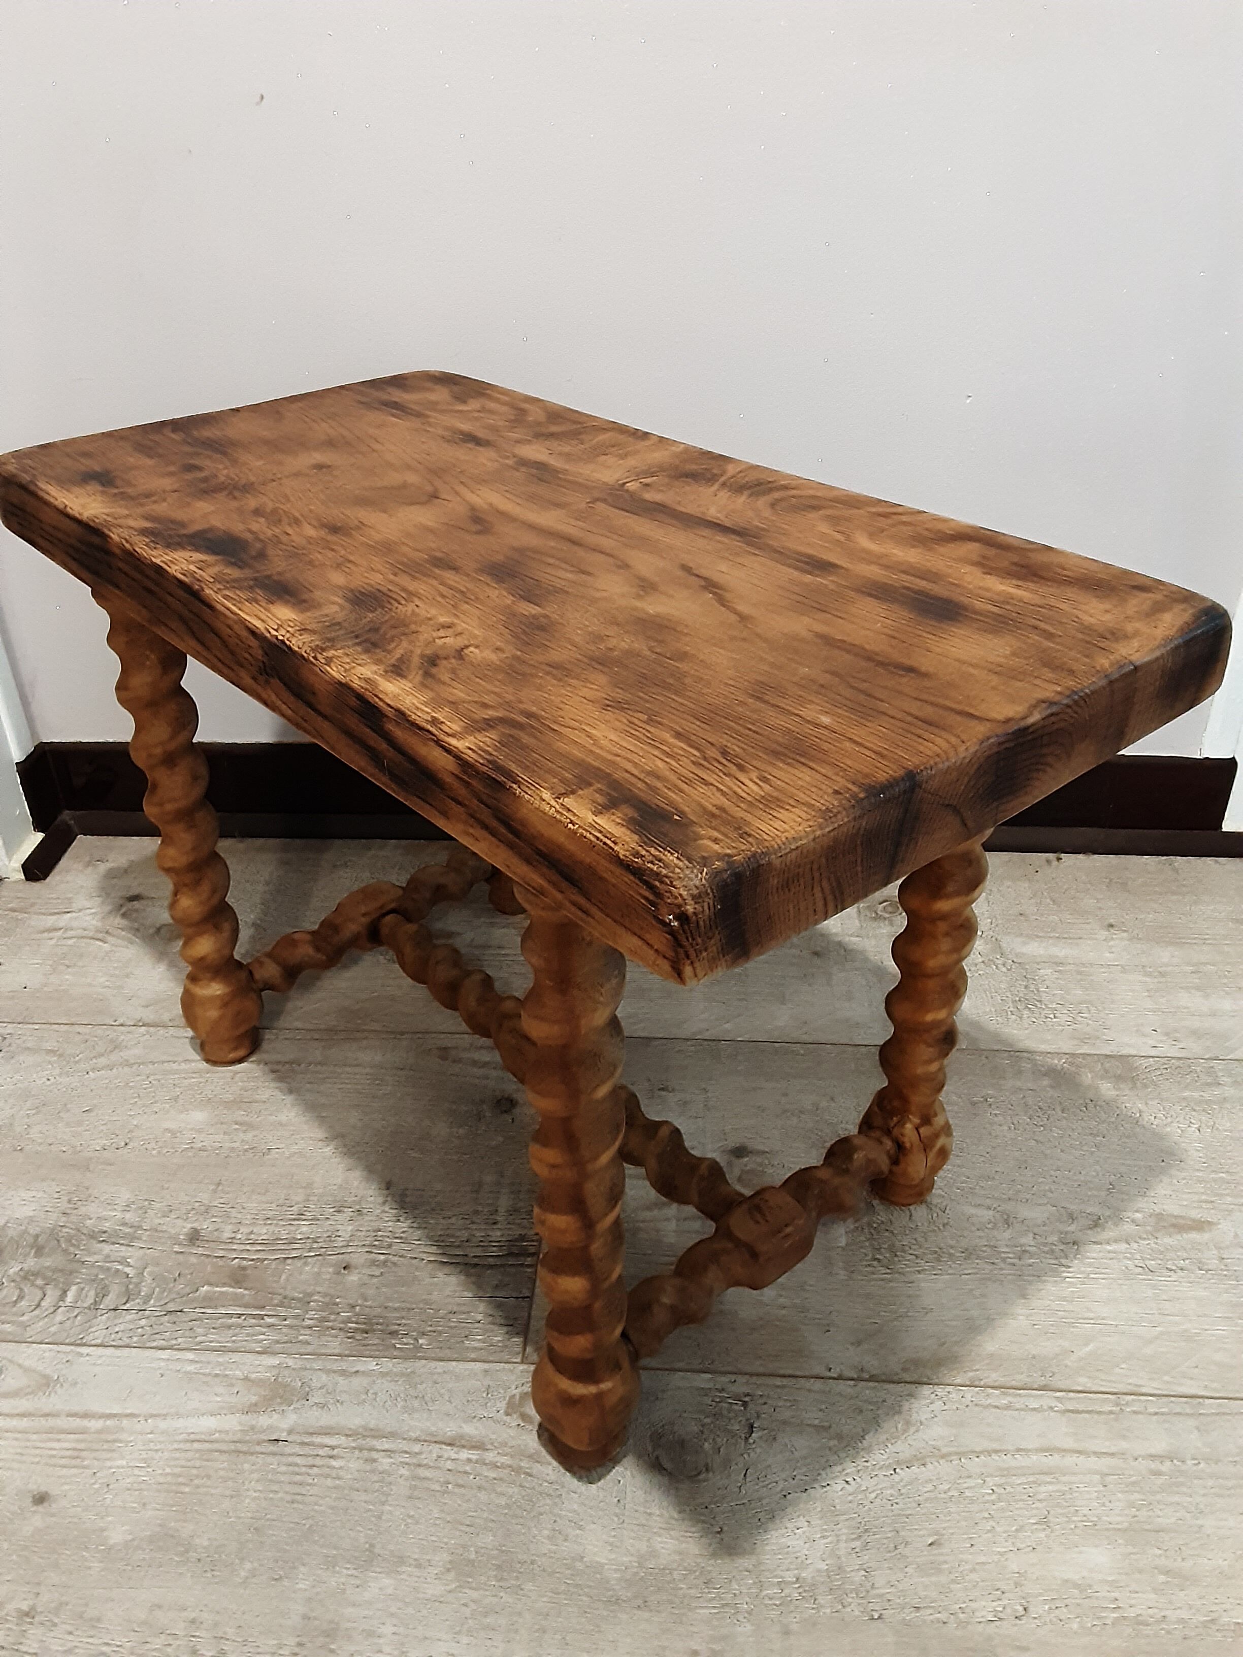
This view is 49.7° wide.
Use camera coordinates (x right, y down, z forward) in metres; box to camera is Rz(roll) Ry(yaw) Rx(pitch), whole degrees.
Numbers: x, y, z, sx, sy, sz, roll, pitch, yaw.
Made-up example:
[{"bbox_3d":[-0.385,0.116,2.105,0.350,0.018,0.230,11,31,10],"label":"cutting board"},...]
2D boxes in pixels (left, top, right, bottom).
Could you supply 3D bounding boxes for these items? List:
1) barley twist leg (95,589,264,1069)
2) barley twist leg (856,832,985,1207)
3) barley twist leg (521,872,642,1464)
[{"bbox_3d":[-0.278,-0.001,0.851,0.055,0.364,0.055,-25,38,-33],"label":"barley twist leg"},{"bbox_3d":[0.169,0.068,0.725,0.055,0.364,0.055,-25,38,-33],"label":"barley twist leg"},{"bbox_3d":[-0.019,0.154,0.590,0.055,0.364,0.055,-1,31,0],"label":"barley twist leg"}]

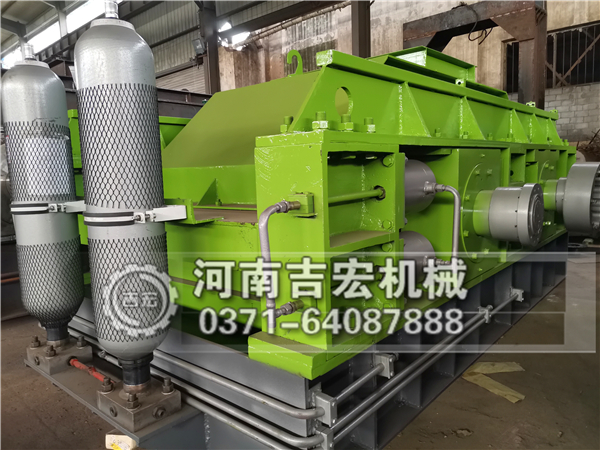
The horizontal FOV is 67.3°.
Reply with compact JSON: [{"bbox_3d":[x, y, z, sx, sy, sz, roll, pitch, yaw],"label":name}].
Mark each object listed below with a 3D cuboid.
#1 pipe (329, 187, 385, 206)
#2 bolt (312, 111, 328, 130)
[{"bbox_3d":[0.229,-0.122,2.012,0.024,0.024,0.504,4,11,41],"label":"pipe"},{"bbox_3d":[0.085,-0.411,1.803,0.069,0.083,0.068,4,9,41],"label":"bolt"}]

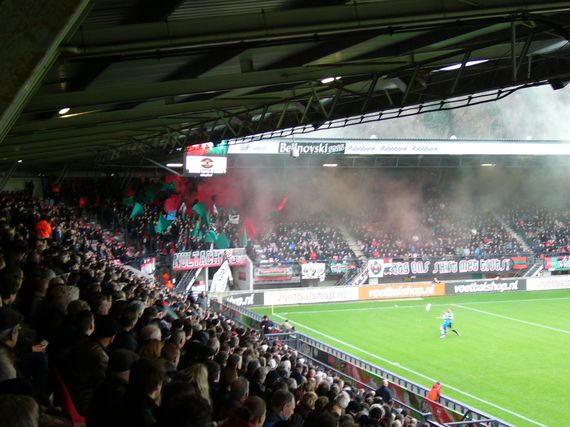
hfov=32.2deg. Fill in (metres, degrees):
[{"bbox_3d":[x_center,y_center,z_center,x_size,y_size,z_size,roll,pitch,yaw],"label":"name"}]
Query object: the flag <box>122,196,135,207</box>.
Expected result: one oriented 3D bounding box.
[{"bbox_3d":[-12.604,-0.988,79.666,0.960,0.690,0.250,-1,2,-14],"label":"flag"}]

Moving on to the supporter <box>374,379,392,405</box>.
[{"bbox_3d":[3.393,6.539,33.663,0.550,1.740,0.380,1,3,35],"label":"supporter"}]

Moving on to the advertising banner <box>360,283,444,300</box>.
[{"bbox_3d":[8.982,5.949,75.905,7.401,1.000,0.150,-1,2,-19],"label":"advertising banner"}]

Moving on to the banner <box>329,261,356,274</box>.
[{"bbox_3d":[4.746,4.398,79.841,2.190,0.960,0.060,-1,2,-18],"label":"banner"}]

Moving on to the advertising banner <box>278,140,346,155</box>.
[{"bbox_3d":[2.121,-5.009,75.724,5.494,0.864,0.100,-1,2,-19],"label":"advertising banner"}]

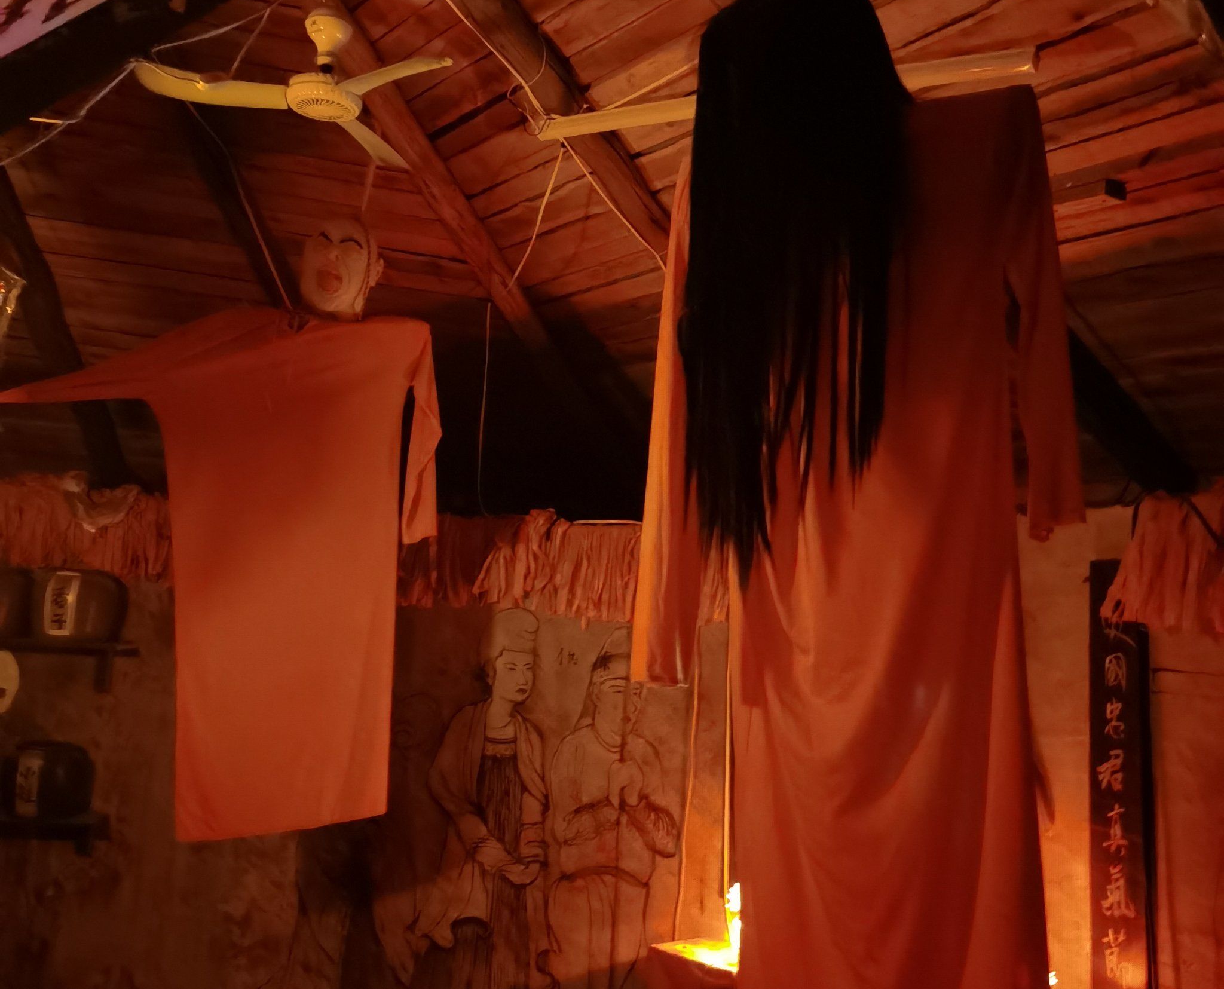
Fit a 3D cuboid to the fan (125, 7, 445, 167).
[{"bbox_3d":[-0.605,-0.850,2.510,0.600,0.220,0.670,4,-5,-16],"label":"fan"}]

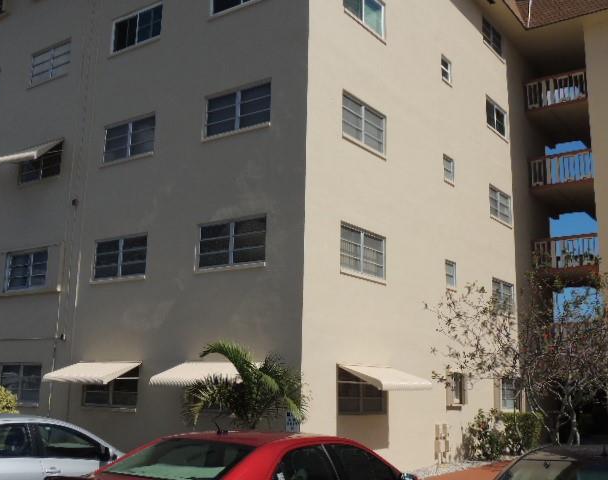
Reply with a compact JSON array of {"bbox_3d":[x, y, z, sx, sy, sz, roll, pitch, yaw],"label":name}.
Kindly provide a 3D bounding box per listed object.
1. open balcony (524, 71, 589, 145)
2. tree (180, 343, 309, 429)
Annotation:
[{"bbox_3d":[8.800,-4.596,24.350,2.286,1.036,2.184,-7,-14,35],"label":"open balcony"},{"bbox_3d":[-0.912,2.806,11.733,1.971,2.408,1.869,1,-12,0],"label":"tree"}]

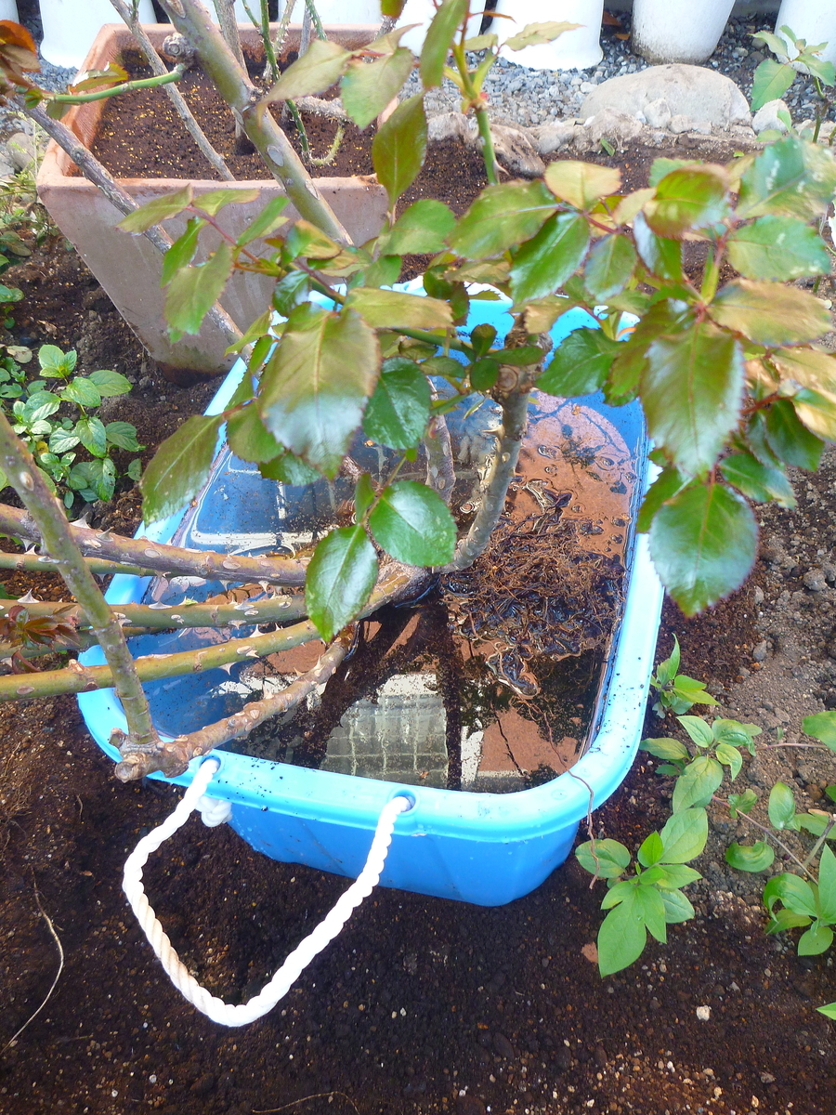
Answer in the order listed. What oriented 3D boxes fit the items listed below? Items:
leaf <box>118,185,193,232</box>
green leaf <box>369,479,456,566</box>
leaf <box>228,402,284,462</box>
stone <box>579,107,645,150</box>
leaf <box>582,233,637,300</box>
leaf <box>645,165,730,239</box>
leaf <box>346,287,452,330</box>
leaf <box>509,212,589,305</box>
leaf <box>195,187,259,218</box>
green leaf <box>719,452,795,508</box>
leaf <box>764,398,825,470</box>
[{"bbox_3d":[-0.165,-0.219,0.571,0.056,0.014,0.024,-30,69,-12],"label":"leaf"},{"bbox_3d":[0.000,-0.024,0.630,0.072,0.014,0.042,39,82,6],"label":"green leaf"},{"bbox_3d":[-0.098,-0.078,0.560,0.034,0.014,0.045,-28,81,2],"label":"leaf"},{"bbox_3d":[0.309,-0.685,1.440,0.105,0.052,0.065,0,52,0],"label":"stone"},{"bbox_3d":[0.115,-0.173,0.540,0.030,0.012,0.044,13,80,2],"label":"leaf"},{"bbox_3d":[0.132,-0.173,0.440,0.041,0.033,0.011,13,12,12],"label":"leaf"},{"bbox_3d":[-0.011,-0.144,0.520,0.062,0.011,0.035,9,62,5],"label":"leaf"},{"bbox_3d":[0.070,-0.159,0.480,0.033,0.011,0.059,41,95,4],"label":"leaf"},{"bbox_3d":[-0.123,-0.228,0.580,0.041,0.011,0.026,-21,63,-14],"label":"leaf"},{"bbox_3d":[0.177,-0.040,0.470,0.044,0.011,0.025,35,91,18],"label":"green leaf"},{"bbox_3d":[0.217,-0.070,0.520,0.031,0.010,0.042,-25,74,9],"label":"leaf"}]

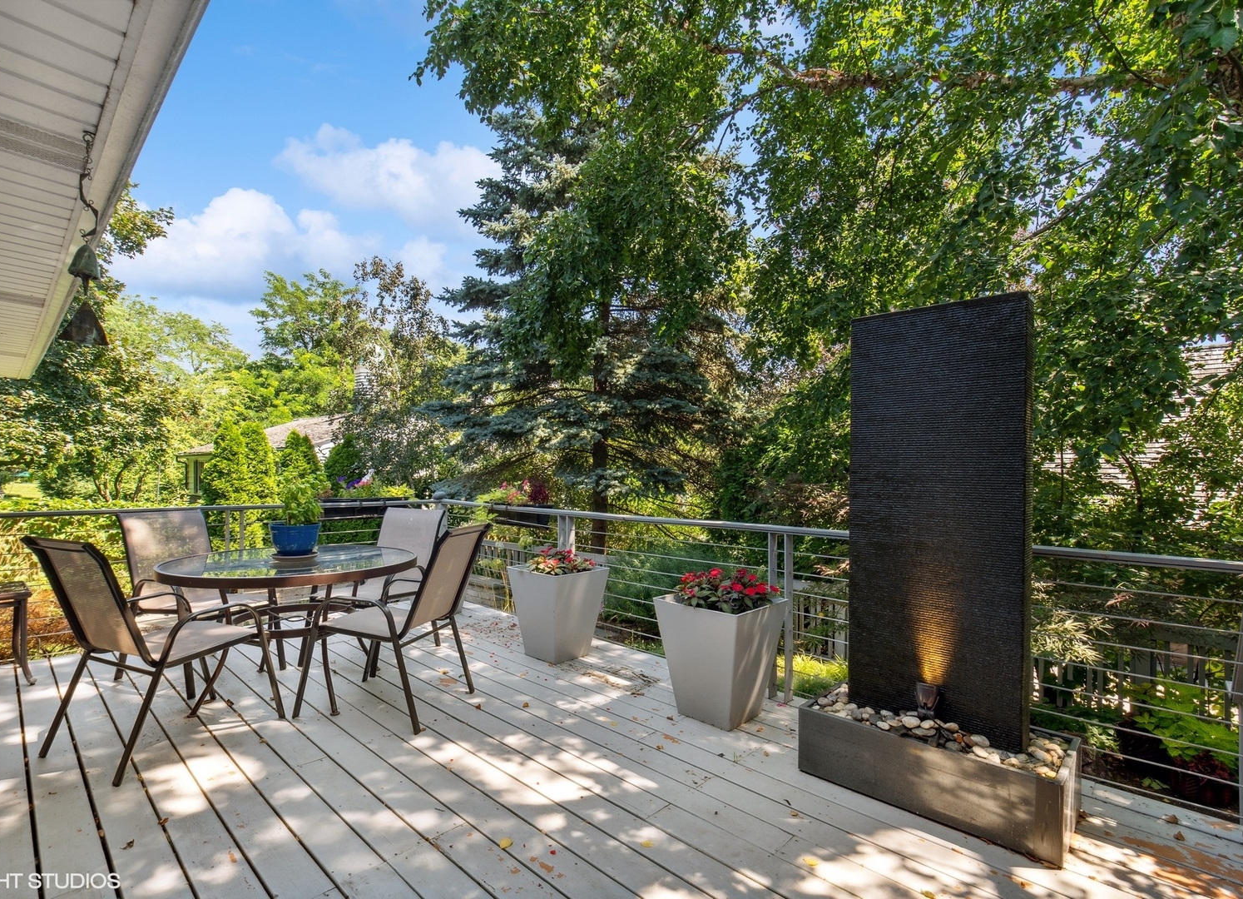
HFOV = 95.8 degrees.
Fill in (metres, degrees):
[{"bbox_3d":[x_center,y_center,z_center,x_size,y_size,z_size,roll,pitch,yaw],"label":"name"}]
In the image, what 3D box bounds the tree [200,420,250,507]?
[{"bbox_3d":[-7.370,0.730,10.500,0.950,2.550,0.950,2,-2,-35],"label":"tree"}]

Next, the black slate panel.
[{"bbox_3d":[1.260,0.285,2.265,0.610,1.730,0.120,-1,-2,42],"label":"black slate panel"}]

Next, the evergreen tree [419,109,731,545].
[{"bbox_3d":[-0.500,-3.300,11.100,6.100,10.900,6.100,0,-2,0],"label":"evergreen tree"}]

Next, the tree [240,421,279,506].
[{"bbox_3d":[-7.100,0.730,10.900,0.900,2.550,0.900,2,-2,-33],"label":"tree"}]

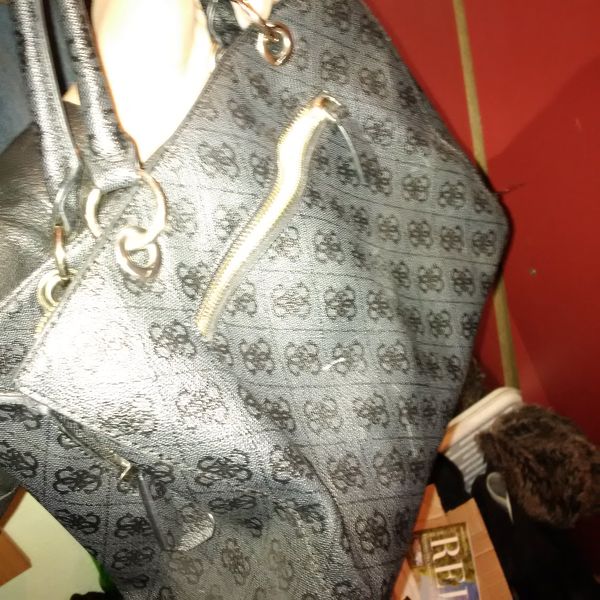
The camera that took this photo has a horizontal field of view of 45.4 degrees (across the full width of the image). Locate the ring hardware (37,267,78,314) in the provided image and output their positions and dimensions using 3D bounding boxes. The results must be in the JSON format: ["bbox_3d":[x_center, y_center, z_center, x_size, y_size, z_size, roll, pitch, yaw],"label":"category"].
[{"bbox_3d":[-0.132,-0.005,0.395,0.024,0.024,0.008,-39,23,-21],"label":"ring hardware"}]

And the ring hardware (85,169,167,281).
[{"bbox_3d":[-0.084,-0.038,0.352,0.041,0.054,0.016,-19,18,-11],"label":"ring hardware"}]

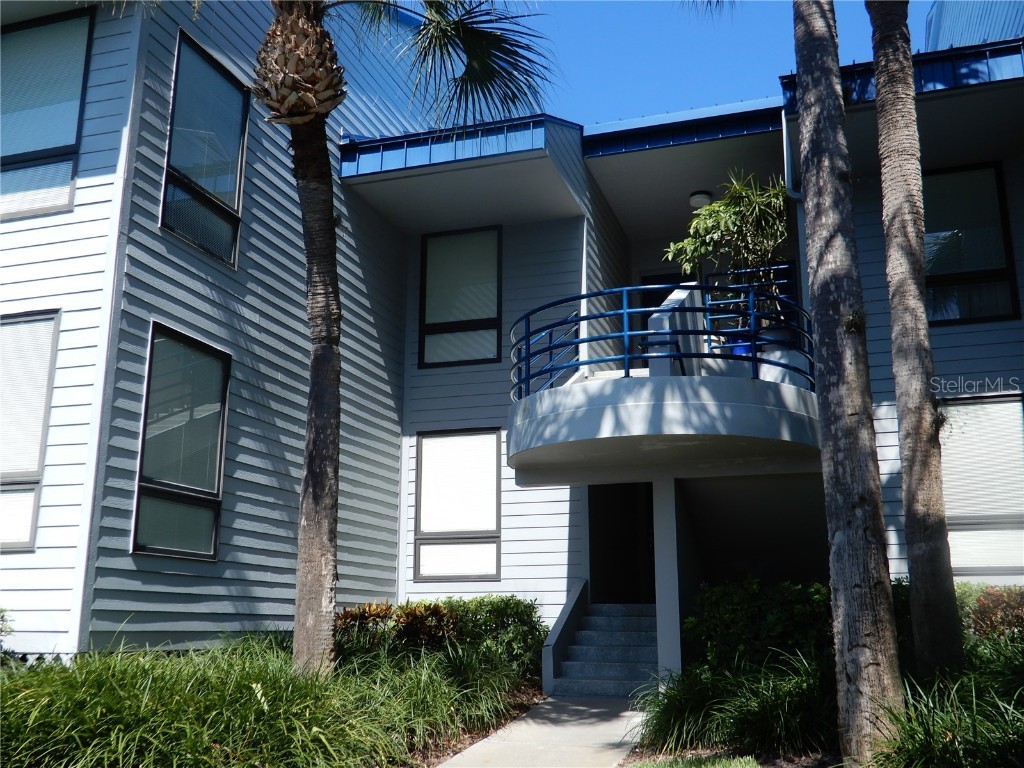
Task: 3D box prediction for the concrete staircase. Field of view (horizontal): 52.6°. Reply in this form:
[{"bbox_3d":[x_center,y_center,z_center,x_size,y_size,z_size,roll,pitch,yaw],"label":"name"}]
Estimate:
[{"bbox_3d":[1.276,3.034,11.952,1.156,1.006,1.789,-4,-14,18],"label":"concrete staircase"}]

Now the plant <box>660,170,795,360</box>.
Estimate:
[{"bbox_3d":[2.923,-1.563,13.862,1.697,2.570,1.344,-4,-14,18],"label":"plant"}]

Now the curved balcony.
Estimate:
[{"bbox_3d":[1.429,0.086,10.855,3.394,1.680,1.898,-4,-14,18],"label":"curved balcony"}]

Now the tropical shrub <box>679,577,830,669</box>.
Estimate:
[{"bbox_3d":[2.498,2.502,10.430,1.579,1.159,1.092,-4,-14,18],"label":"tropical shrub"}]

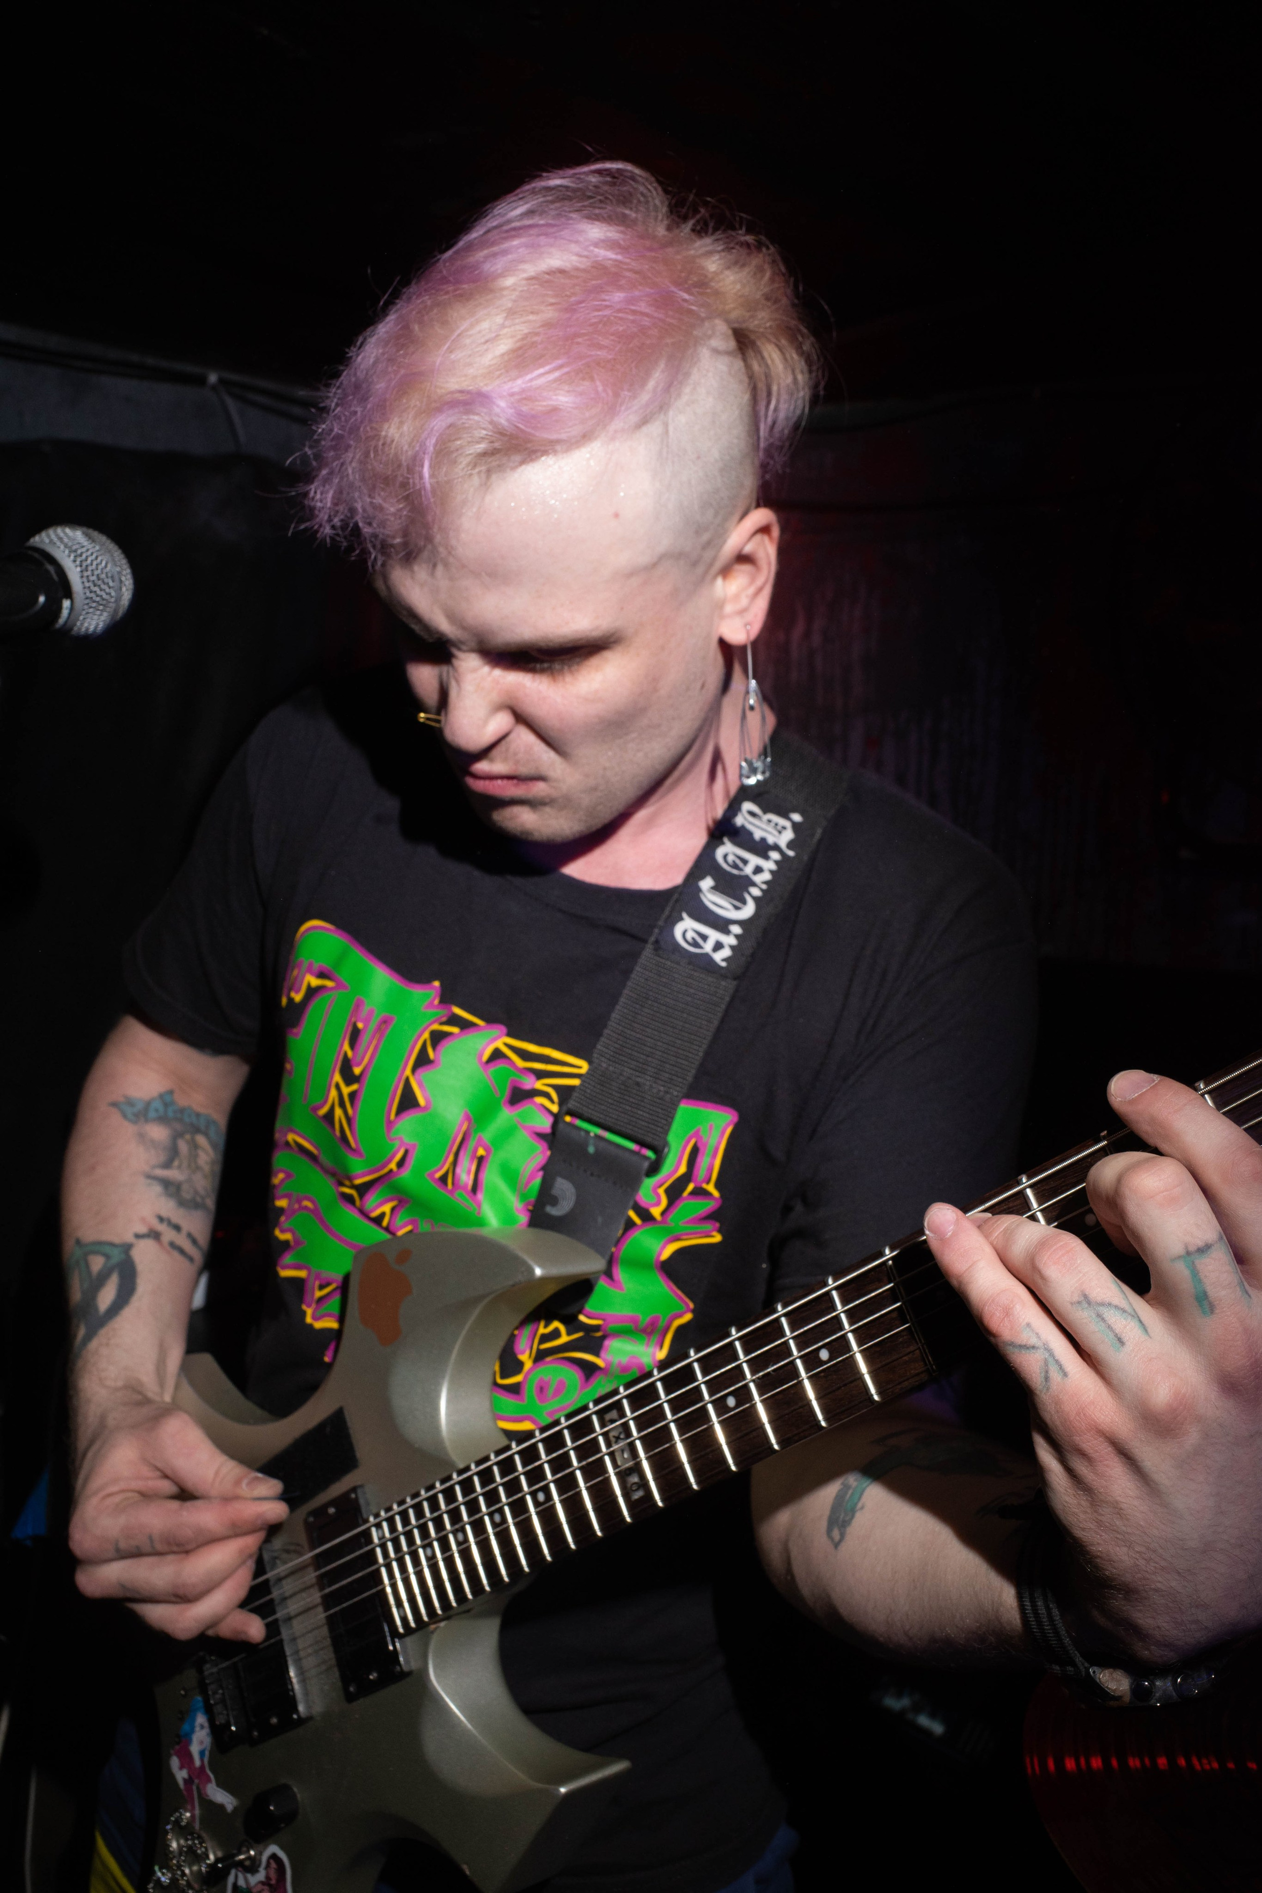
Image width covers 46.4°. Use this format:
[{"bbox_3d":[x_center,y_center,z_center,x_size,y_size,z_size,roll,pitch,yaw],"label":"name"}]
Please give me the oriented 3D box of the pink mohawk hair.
[{"bbox_3d":[-0.031,-0.259,0.645,0.170,0.140,0.240,18,52,21],"label":"pink mohawk hair"}]

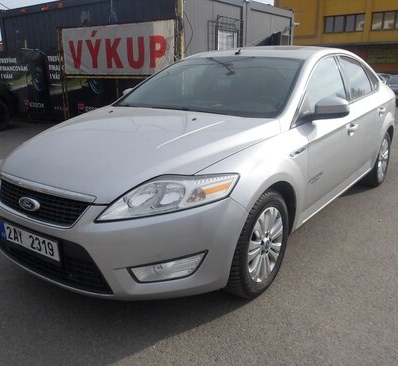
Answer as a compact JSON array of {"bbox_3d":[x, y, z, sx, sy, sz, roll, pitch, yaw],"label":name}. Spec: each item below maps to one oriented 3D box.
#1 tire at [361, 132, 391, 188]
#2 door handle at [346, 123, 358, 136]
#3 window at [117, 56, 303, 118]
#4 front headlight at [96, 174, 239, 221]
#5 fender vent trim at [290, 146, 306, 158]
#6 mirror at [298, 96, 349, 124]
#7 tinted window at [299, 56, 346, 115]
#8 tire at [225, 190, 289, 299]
[{"bbox_3d":[2.052,-0.283,4.411,0.215,0.640,0.640,11,19,36],"label":"tire"},{"bbox_3d":[1.204,-0.432,3.015,0.060,0.075,0.200,11,19,36],"label":"door handle"},{"bbox_3d":[0.025,-0.750,2.851,1.470,0.160,1.030,11,44,36],"label":"window"},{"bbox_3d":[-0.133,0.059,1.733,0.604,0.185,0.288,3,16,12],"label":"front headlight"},{"bbox_3d":[0.580,-0.180,2.241,0.030,0.045,0.220,11,23,36],"label":"fender vent trim"},{"bbox_3d":[0.781,-0.458,2.376,0.235,0.155,0.250,11,19,36],"label":"mirror"},{"bbox_3d":[0.879,-0.722,2.734,0.070,0.434,1.101,-20,0,40],"label":"tinted window"},{"bbox_3d":[0.332,0.340,2.226,0.215,0.640,0.640,11,19,36],"label":"tire"}]

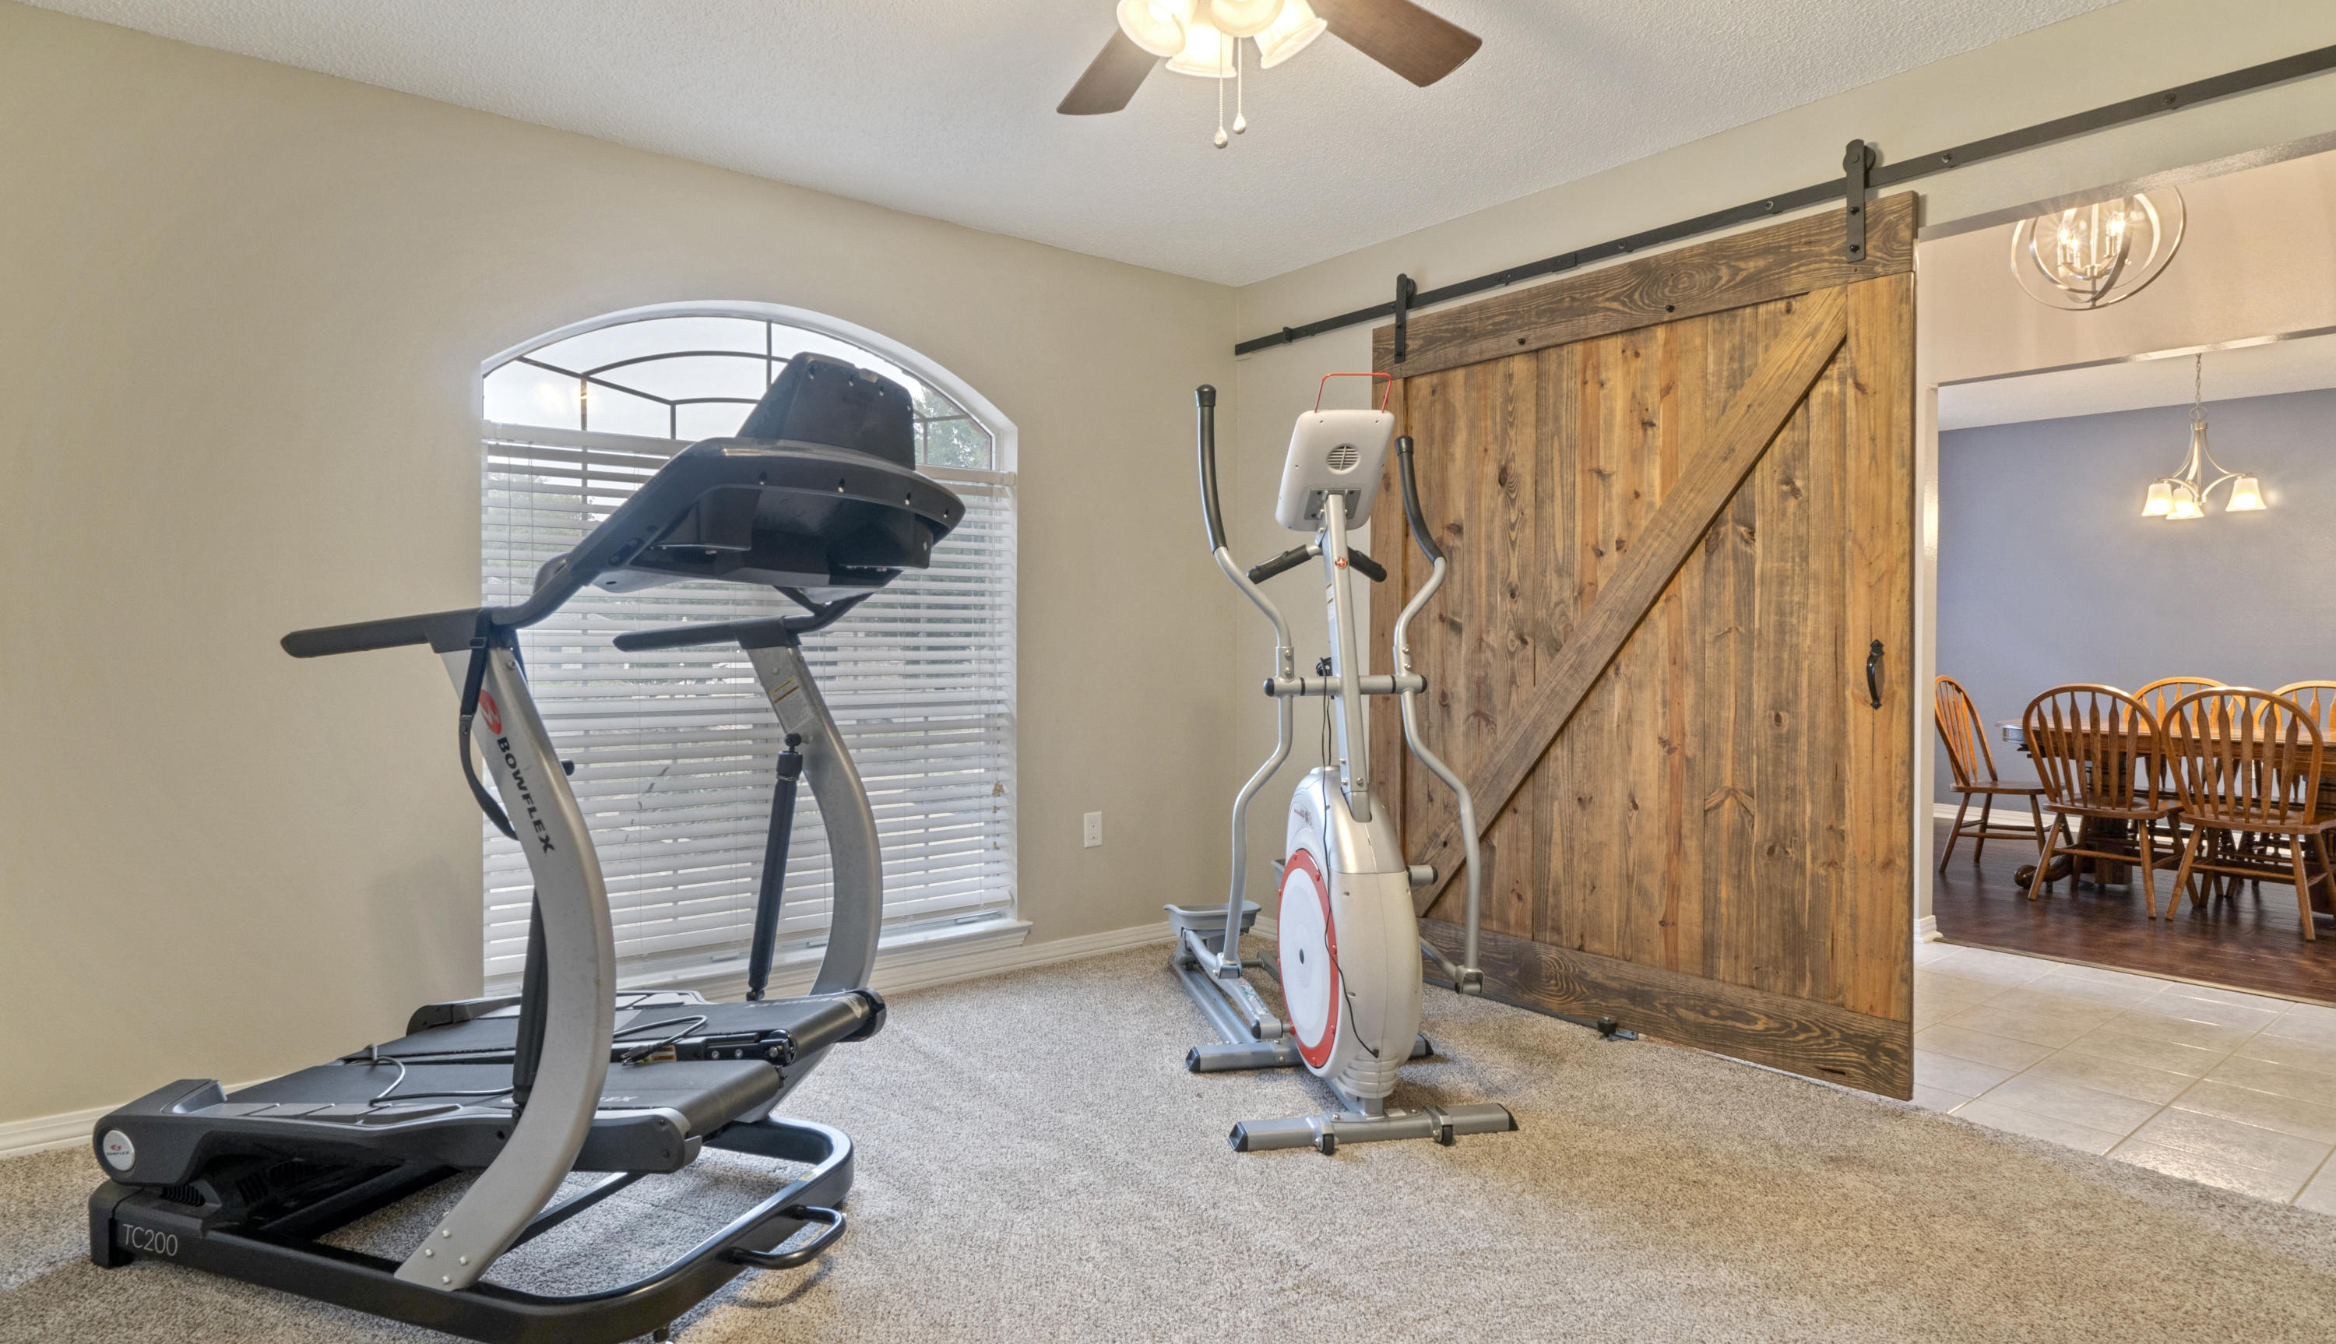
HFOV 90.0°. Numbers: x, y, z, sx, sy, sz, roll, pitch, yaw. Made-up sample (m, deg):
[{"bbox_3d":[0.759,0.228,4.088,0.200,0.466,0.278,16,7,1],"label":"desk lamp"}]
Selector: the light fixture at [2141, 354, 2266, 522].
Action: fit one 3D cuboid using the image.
[{"bbox_3d":[4.485,-1.050,5.066,0.450,0.800,0.450,-1,2,-43],"label":"light fixture"}]

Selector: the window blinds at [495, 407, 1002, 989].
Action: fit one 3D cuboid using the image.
[{"bbox_3d":[-1.129,0.070,3.433,1.530,1.420,0.070,-1,1,-37],"label":"window blinds"}]

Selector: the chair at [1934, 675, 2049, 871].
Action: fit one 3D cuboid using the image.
[{"bbox_3d":[3.941,0.484,5.446,0.460,0.920,0.530,-1,2,-43],"label":"chair"}]

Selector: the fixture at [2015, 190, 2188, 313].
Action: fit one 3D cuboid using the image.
[{"bbox_3d":[2.527,-1.231,3.173,0.410,0.490,0.410,-1,2,-43],"label":"fixture"}]

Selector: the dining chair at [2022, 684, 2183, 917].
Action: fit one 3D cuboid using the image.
[{"bbox_3d":[3.886,0.496,4.828,0.530,0.920,0.470,-1,1,-36],"label":"dining chair"}]

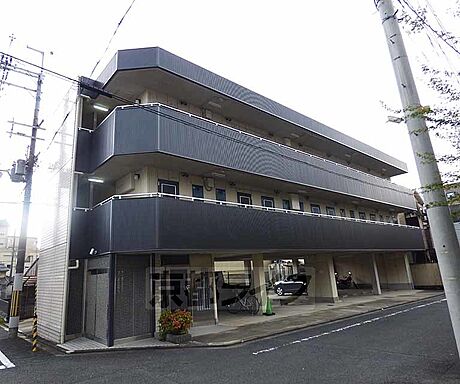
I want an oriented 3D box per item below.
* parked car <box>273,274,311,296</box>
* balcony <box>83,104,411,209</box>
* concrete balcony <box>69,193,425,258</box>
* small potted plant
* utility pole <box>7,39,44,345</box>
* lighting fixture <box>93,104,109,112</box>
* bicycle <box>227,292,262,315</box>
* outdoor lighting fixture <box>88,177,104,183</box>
[{"bbox_3d":[3.890,5.610,17.265,1.650,1.480,3.800,6,-18,-31],"label":"parked car"},{"bbox_3d":[4.492,-0.497,15.648,22.770,1.670,2.970,9,-21,-38],"label":"balcony"},{"bbox_3d":[4.684,2.376,14.816,22.770,1.640,2.970,9,-21,-38],"label":"concrete balcony"},{"bbox_3d":[-1.401,3.396,7.096,0.720,0.800,0.770,-4,-16,2],"label":"small potted plant"},{"bbox_3d":[-8.249,-0.634,11.036,1.150,11.700,0.600,9,-21,-38],"label":"utility pole"},{"bbox_3d":[-5.212,-3.387,11.227,0.620,0.110,0.150,9,-21,-38],"label":"lighting fixture"},{"bbox_3d":[0.505,4.201,10.701,0.550,1.000,1.680,12,-22,-43],"label":"bicycle"},{"bbox_3d":[-4.997,-0.426,10.374,0.620,0.110,0.150,9,-21,-38],"label":"outdoor lighting fixture"}]

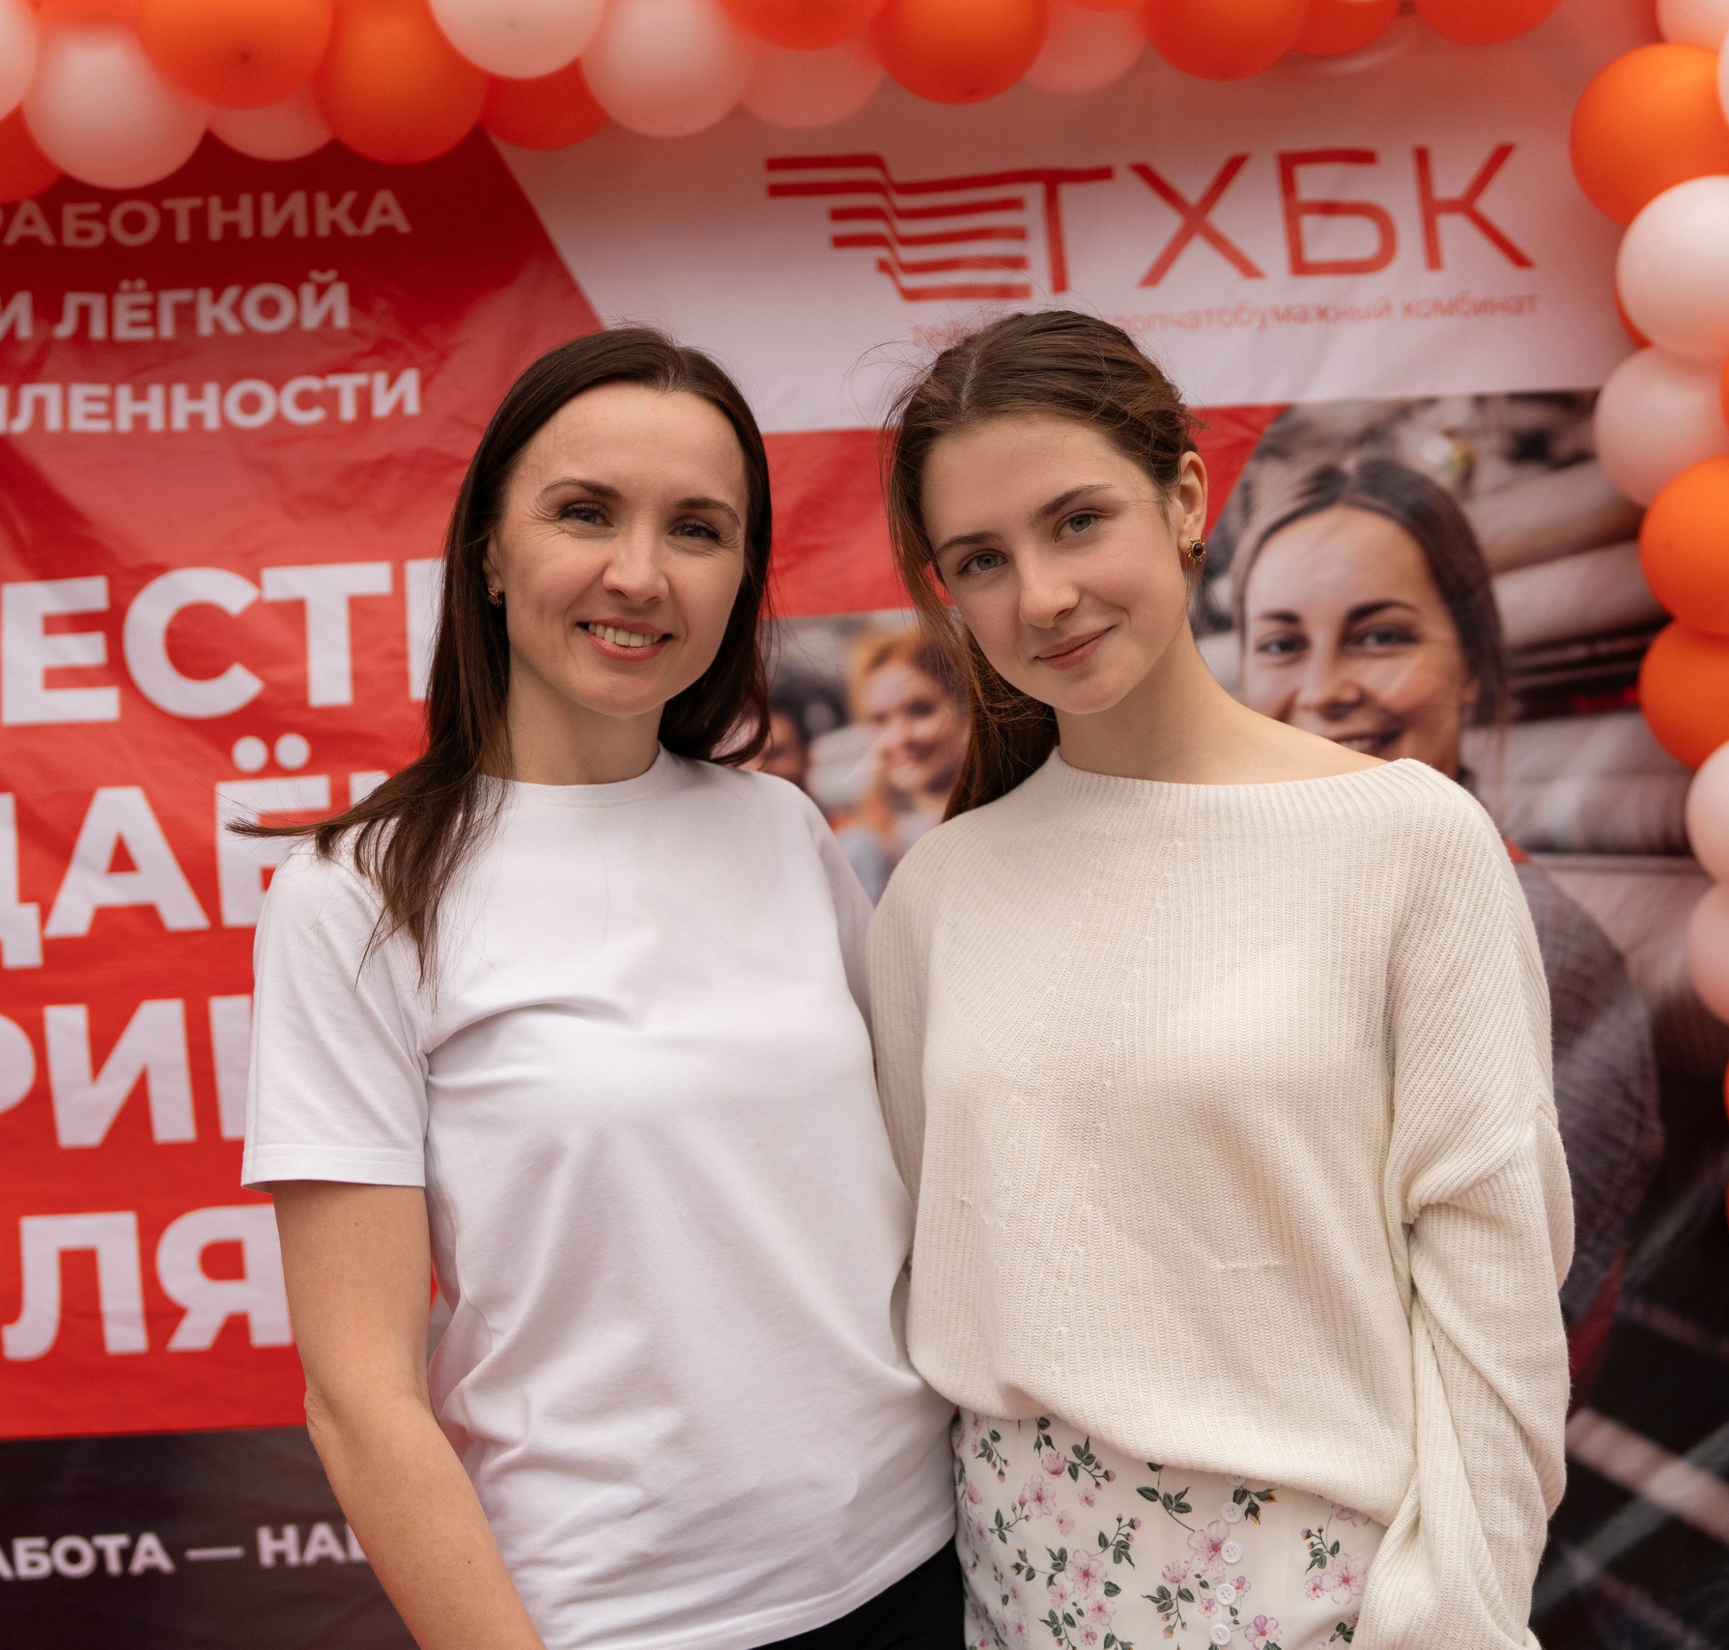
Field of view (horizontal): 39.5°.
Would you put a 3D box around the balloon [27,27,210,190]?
[{"bbox_3d":[-0.778,-0.752,2.500,0.185,0.181,0.191,-3,-1,0],"label":"balloon"}]

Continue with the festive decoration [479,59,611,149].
[{"bbox_3d":[-0.361,-0.856,2.675,0.195,0.188,0.195,-4,-1,0],"label":"festive decoration"}]

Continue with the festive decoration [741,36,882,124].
[{"bbox_3d":[-0.057,-0.843,2.580,0.182,0.178,0.187,-3,-1,0],"label":"festive decoration"}]

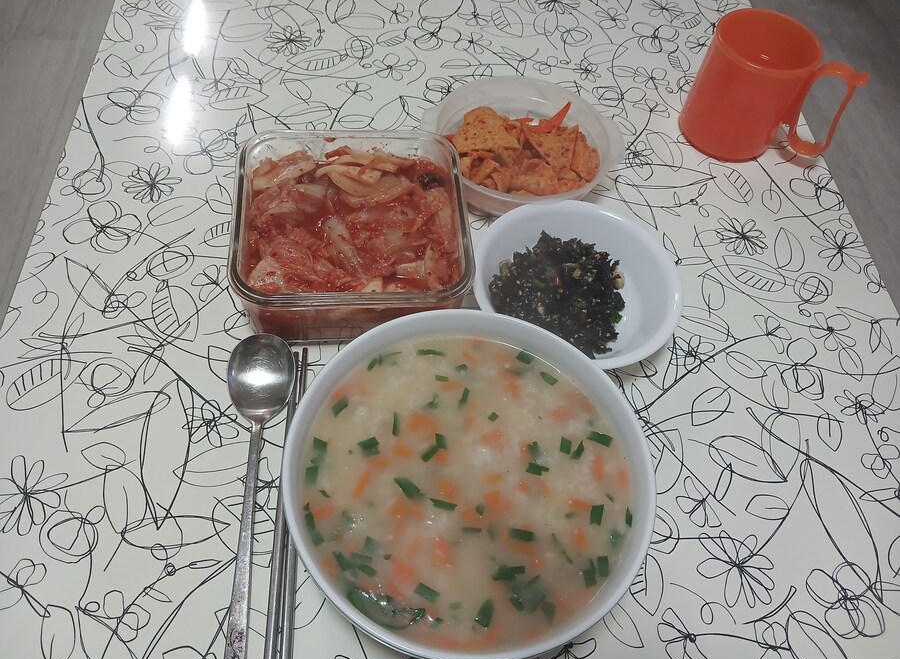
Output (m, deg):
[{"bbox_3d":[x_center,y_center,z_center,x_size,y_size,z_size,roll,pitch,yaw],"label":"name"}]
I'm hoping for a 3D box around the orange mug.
[{"bbox_3d":[0.269,-0.197,0.588,0.135,0.088,0.088,11,57,1],"label":"orange mug"}]

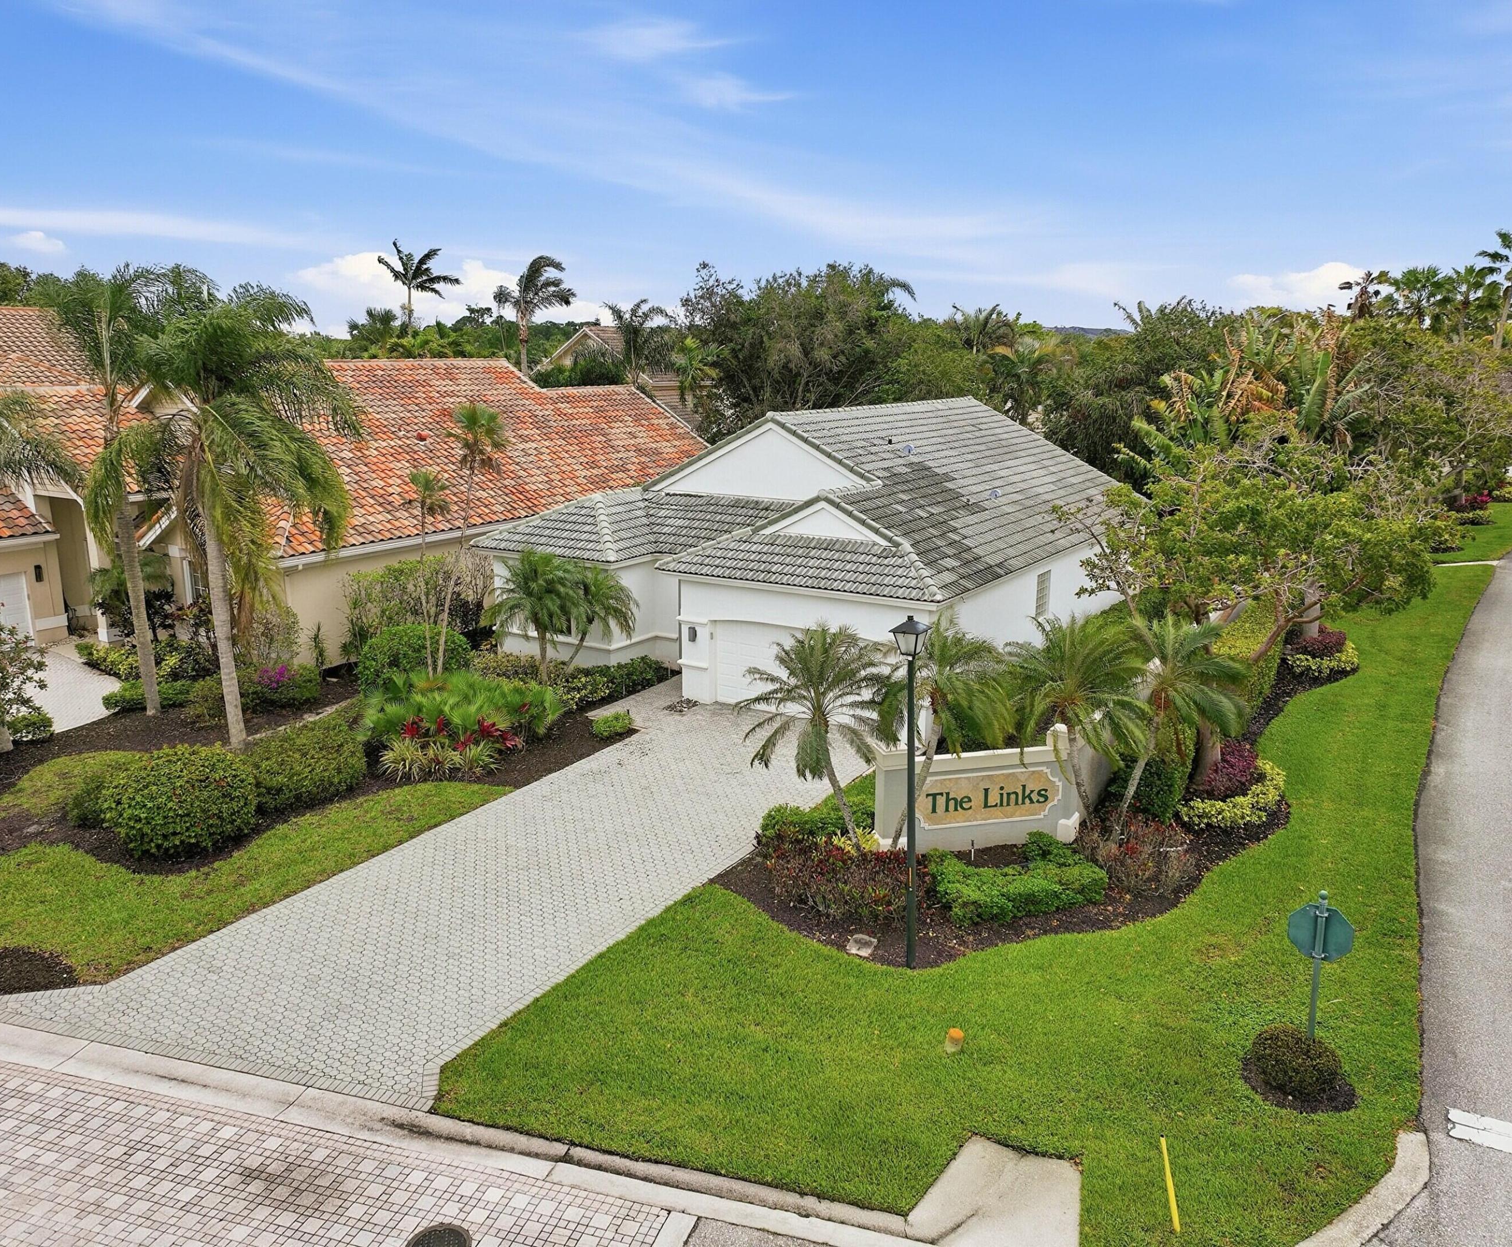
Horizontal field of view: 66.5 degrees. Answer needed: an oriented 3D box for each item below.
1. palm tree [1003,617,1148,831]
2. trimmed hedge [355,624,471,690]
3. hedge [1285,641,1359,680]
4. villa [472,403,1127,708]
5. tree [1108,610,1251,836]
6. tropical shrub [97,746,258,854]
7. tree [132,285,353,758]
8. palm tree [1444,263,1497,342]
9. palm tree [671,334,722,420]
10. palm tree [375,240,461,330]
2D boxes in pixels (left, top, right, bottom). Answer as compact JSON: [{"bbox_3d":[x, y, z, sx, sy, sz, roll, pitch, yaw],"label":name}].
[{"bbox_3d":[5.243,1.710,19.136,2.450,3.794,2.450,3,14,16],"label":"palm tree"},{"bbox_3d":[-8.337,0.955,28.237,2.600,1.700,2.500,-1,13,0],"label":"trimmed hedge"},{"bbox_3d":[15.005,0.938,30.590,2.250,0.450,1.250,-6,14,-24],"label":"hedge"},{"bbox_3d":[2.551,-2.768,32.267,13.465,6.541,15.365,9,16,35],"label":"villa"},{"bbox_3d":[7.069,1.735,18.982,2.300,3.950,2.300,-1,13,0],"label":"tree"},{"bbox_3d":[-10.033,2.936,19.793,2.450,1.400,2.200,-8,15,-28],"label":"tropical shrub"},{"bbox_3d":[-10.028,-1.949,23.141,4.300,9.373,4.300,-6,14,-23],"label":"tree"},{"bbox_3d":[47.630,-17.483,78.182,3.700,13.268,3.700,7,15,30],"label":"palm tree"},{"bbox_3d":[-2.501,-7.897,49.503,2.300,8.718,2.300,-1,13,-3],"label":"palm tree"},{"bbox_3d":[-17.337,-12.771,60.638,4.300,14.200,4.300,-1,13,0],"label":"palm tree"}]

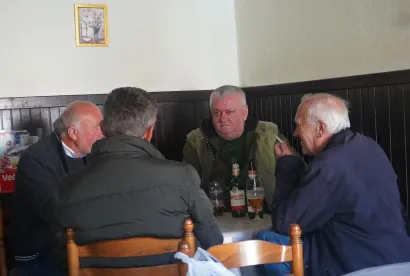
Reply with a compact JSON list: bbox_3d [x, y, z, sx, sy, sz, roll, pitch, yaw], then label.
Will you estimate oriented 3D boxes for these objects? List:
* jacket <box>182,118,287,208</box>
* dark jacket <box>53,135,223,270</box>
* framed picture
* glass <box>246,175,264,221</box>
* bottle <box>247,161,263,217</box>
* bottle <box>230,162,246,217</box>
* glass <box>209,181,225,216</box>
[{"bbox_3d":[0.166,0.223,3.086,0.540,0.640,0.420,-2,2,6],"label":"jacket"},{"bbox_3d":[-0.226,0.306,2.179,0.570,0.640,0.460,-2,2,11],"label":"dark jacket"},{"bbox_3d":[-0.596,-0.589,3.300,0.173,0.217,0.020,-3,2,-28],"label":"framed picture"},{"bbox_3d":[0.213,0.255,2.697,0.075,0.185,0.075,-2,2,0],"label":"glass"},{"bbox_3d":[0.213,0.221,2.765,0.068,0.260,0.068,-2,2,0],"label":"bottle"},{"bbox_3d":[0.145,0.222,2.816,0.068,0.252,0.068,-2,2,0],"label":"bottle"},{"bbox_3d":[0.049,0.267,2.837,0.072,0.160,0.072,-2,2,0],"label":"glass"}]

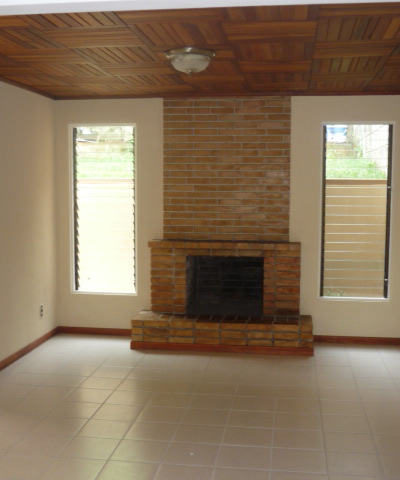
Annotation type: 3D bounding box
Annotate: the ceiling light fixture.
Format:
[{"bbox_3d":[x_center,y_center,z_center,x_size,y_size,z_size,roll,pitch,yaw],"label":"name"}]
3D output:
[{"bbox_3d":[-0.064,-1.194,4.106,0.325,0.147,0.325,1,5,7],"label":"ceiling light fixture"}]

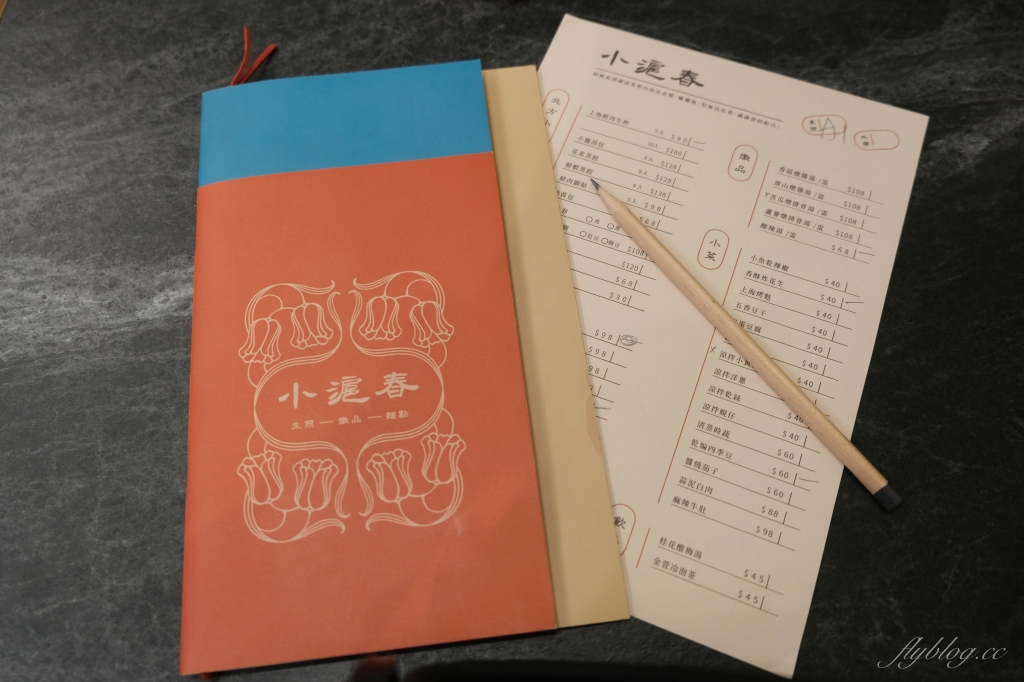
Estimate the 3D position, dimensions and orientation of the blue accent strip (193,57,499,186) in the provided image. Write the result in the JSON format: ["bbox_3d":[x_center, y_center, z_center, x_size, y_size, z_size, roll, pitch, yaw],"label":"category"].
[{"bbox_3d":[-0.079,-0.103,0.358,0.135,0.004,0.053,-7,68,-1],"label":"blue accent strip"}]

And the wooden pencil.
[{"bbox_3d":[0.089,-0.005,0.314,0.007,0.007,0.181,-35,71,-11],"label":"wooden pencil"}]

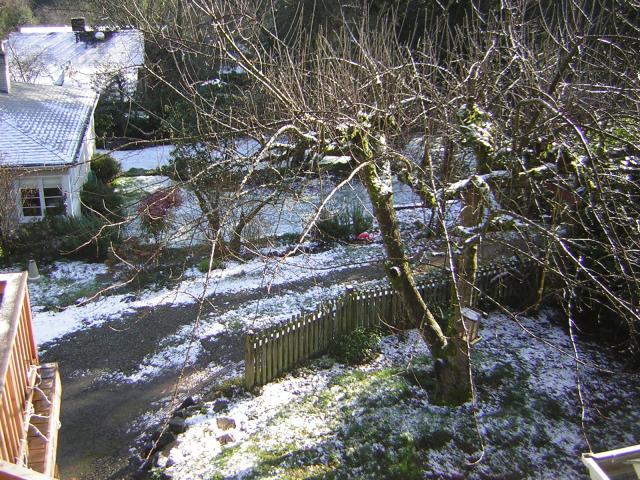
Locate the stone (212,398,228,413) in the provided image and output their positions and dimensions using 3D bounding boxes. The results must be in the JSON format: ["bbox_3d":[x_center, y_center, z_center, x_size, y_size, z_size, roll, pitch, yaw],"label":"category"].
[{"bbox_3d":[-1.620,2.694,10.837,0.255,0.200,0.204,1,18,0],"label":"stone"}]

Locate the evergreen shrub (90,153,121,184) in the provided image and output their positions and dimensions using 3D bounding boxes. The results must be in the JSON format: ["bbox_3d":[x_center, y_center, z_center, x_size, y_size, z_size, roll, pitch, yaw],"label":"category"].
[{"bbox_3d":[-8.246,-2.752,25.608,1.029,1.194,1.029,1,18,0],"label":"evergreen shrub"}]

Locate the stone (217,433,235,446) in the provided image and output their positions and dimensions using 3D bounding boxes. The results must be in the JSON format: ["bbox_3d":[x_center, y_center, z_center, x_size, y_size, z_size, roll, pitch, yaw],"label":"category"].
[{"bbox_3d":[-1.419,2.997,10.000,0.265,0.164,0.212,1,18,0],"label":"stone"}]

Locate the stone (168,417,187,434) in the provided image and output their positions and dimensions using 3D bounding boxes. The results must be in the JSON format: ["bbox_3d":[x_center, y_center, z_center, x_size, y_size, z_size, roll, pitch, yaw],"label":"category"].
[{"bbox_3d":[-2.191,2.853,10.240,0.265,0.258,0.212,1,18,0],"label":"stone"}]

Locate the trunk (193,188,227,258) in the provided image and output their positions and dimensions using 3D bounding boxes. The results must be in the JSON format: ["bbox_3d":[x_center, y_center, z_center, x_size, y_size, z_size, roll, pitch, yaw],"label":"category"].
[{"bbox_3d":[-2.942,-0.464,17.999,0.830,1.860,0.500,1,18,0],"label":"trunk"}]

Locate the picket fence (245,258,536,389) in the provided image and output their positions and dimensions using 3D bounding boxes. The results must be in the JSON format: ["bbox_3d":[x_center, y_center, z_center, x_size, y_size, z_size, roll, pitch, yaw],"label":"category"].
[{"bbox_3d":[1.652,1.424,13.432,7.327,1.030,0.757,-10,22,-30],"label":"picket fence"}]

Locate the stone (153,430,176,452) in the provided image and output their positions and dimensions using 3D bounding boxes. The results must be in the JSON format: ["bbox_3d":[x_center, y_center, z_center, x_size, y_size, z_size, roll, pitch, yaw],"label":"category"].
[{"bbox_3d":[-2.294,2.974,9.826,0.338,0.288,0.270,1,18,0],"label":"stone"}]

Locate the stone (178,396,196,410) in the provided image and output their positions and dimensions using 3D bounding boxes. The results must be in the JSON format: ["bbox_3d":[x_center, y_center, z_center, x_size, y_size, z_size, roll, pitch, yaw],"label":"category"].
[{"bbox_3d":[-2.166,2.674,10.886,0.284,0.190,0.227,1,18,0],"label":"stone"}]

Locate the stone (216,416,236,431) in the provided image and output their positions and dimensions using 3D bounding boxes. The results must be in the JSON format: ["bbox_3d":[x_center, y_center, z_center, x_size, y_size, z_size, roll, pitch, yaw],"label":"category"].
[{"bbox_3d":[-1.460,2.866,10.398,0.306,0.159,0.245,1,18,0],"label":"stone"}]

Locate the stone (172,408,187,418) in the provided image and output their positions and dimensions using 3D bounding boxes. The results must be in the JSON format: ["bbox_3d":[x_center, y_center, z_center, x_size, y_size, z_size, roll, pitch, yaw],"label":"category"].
[{"bbox_3d":[-2.251,2.780,10.668,0.216,0.123,0.173,1,18,0],"label":"stone"}]

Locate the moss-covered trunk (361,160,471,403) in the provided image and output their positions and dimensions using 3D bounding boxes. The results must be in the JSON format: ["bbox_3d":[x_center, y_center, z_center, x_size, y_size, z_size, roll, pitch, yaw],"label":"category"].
[{"bbox_3d":[1.638,0.680,10.974,1.950,4.000,0.850,1,18,0],"label":"moss-covered trunk"}]

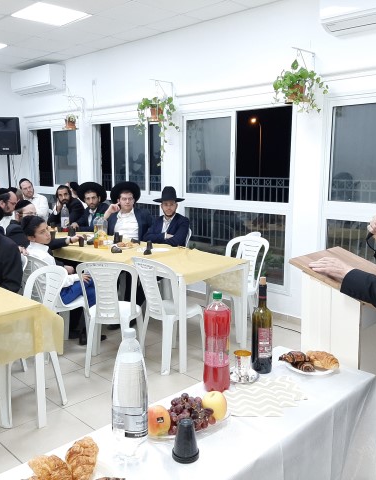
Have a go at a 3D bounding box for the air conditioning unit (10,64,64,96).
[{"bbox_3d":[-2.284,-2.405,7.308,1.120,0.330,0.240,9,12,43],"label":"air conditioning unit"}]

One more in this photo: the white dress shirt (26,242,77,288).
[{"bbox_3d":[-1.088,0.257,3.881,0.350,0.450,0.400,-5,10,-27],"label":"white dress shirt"}]

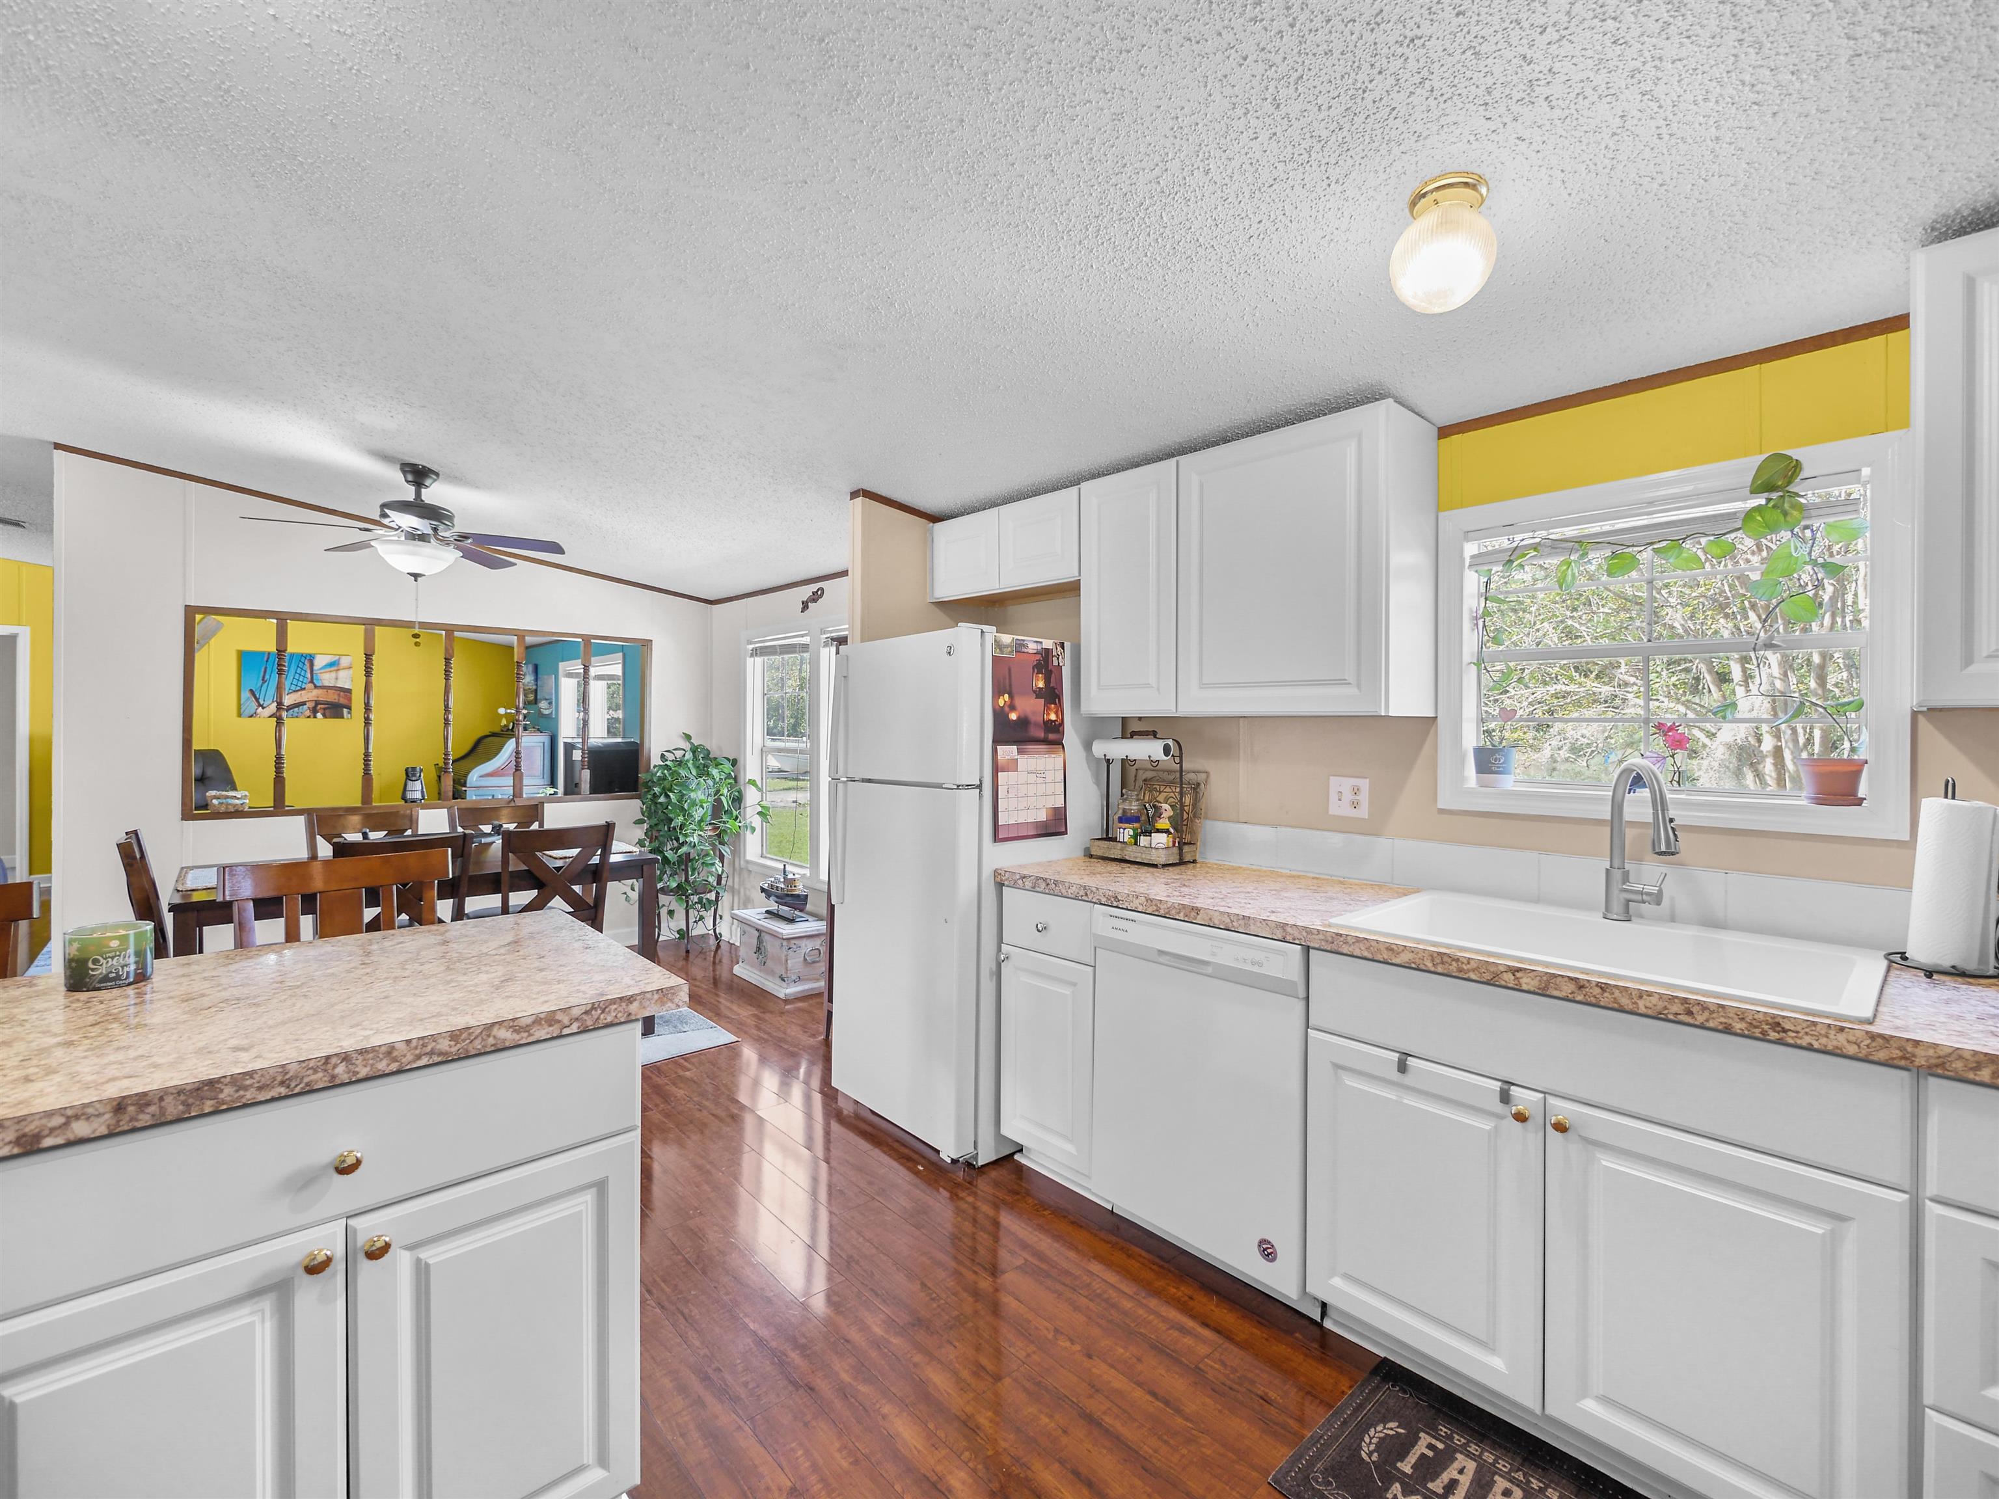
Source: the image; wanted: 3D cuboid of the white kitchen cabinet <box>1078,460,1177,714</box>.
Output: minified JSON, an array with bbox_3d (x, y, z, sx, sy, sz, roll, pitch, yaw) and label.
[{"bbox_3d":[0.512,-0.484,2.611,0.320,0.750,0.383,-1,2,-42],"label":"white kitchen cabinet"}]

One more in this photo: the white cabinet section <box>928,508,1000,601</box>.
[{"bbox_3d":[-0.011,-0.719,3.125,0.340,0.295,0.384,0,1,-43],"label":"white cabinet section"}]

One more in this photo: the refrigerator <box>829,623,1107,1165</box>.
[{"bbox_3d":[-0.096,0.444,2.951,0.780,1.656,0.755,-1,2,-42],"label":"refrigerator"}]

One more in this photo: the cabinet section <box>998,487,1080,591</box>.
[{"bbox_3d":[0.249,-0.702,2.843,0.340,0.298,0.384,0,1,-43],"label":"cabinet section"}]

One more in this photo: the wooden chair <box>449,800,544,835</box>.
[{"bbox_3d":[-2.465,0.767,4.077,0.450,0.940,0.540,-1,2,-42],"label":"wooden chair"}]

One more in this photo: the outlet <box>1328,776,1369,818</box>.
[{"bbox_3d":[0.996,0.138,2.308,0.010,0.114,0.117,-1,2,-42],"label":"outlet"}]

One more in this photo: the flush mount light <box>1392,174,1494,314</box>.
[{"bbox_3d":[0.747,-0.837,1.355,0.158,0.187,0.158,9,-5,-41],"label":"flush mount light"}]

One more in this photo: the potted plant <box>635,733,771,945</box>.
[{"bbox_3d":[-1.851,0.558,4.897,0.660,1.330,0.660,-1,2,-42],"label":"potted plant"}]

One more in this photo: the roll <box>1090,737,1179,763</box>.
[{"bbox_3d":[0.434,0.002,2.645,0.067,0.067,0.295,-1,2,-42],"label":"roll"}]

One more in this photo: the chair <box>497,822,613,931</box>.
[{"bbox_3d":[-1.947,0.782,3.487,0.450,0.940,0.540,-1,2,-42],"label":"chair"}]

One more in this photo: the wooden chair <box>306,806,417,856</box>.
[{"bbox_3d":[-2.886,0.772,3.704,0.450,0.940,0.540,-1,2,-42],"label":"wooden chair"}]

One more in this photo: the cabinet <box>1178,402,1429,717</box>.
[{"bbox_3d":[0.836,-0.467,2.245,0.320,0.750,0.595,-1,2,-42],"label":"cabinet"}]

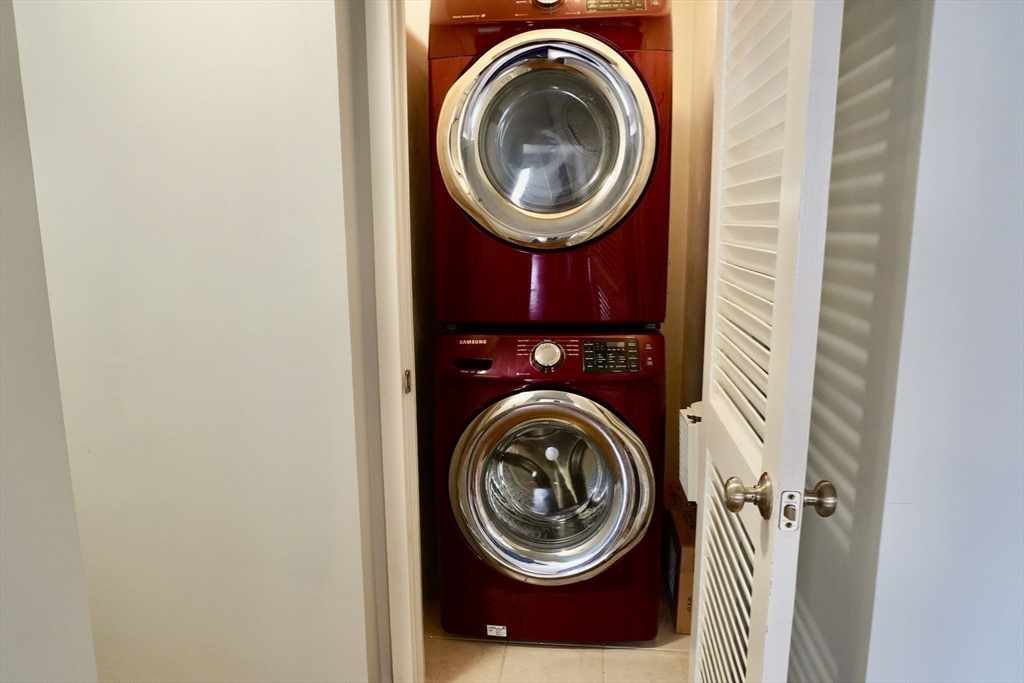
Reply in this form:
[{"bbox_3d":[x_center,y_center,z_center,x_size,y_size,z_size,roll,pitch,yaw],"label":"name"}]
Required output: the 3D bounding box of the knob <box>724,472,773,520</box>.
[{"bbox_3d":[0.344,0.226,1.002,0.061,0.072,0.072,1,10,6],"label":"knob"}]

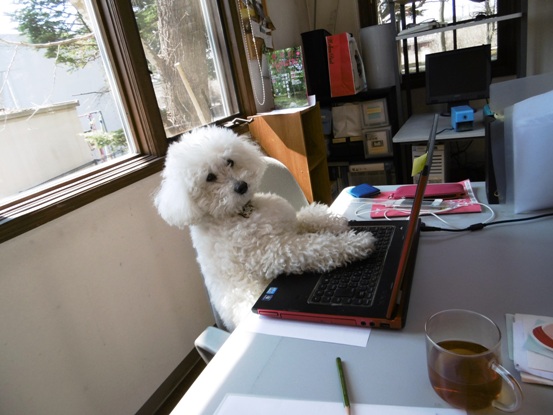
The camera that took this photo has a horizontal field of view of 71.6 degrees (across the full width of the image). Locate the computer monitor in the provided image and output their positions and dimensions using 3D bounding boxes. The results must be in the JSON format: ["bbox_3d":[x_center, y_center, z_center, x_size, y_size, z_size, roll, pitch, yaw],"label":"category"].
[{"bbox_3d":[1.056,-0.726,2.232,0.335,0.365,0.180,-1,22,26],"label":"computer monitor"}]

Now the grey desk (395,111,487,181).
[{"bbox_3d":[1.095,-0.173,2.227,0.660,0.670,0.670,-1,22,26],"label":"grey desk"}]

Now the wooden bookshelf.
[{"bbox_3d":[0.126,-0.131,2.296,0.295,0.880,0.310,-1,22,26],"label":"wooden bookshelf"}]

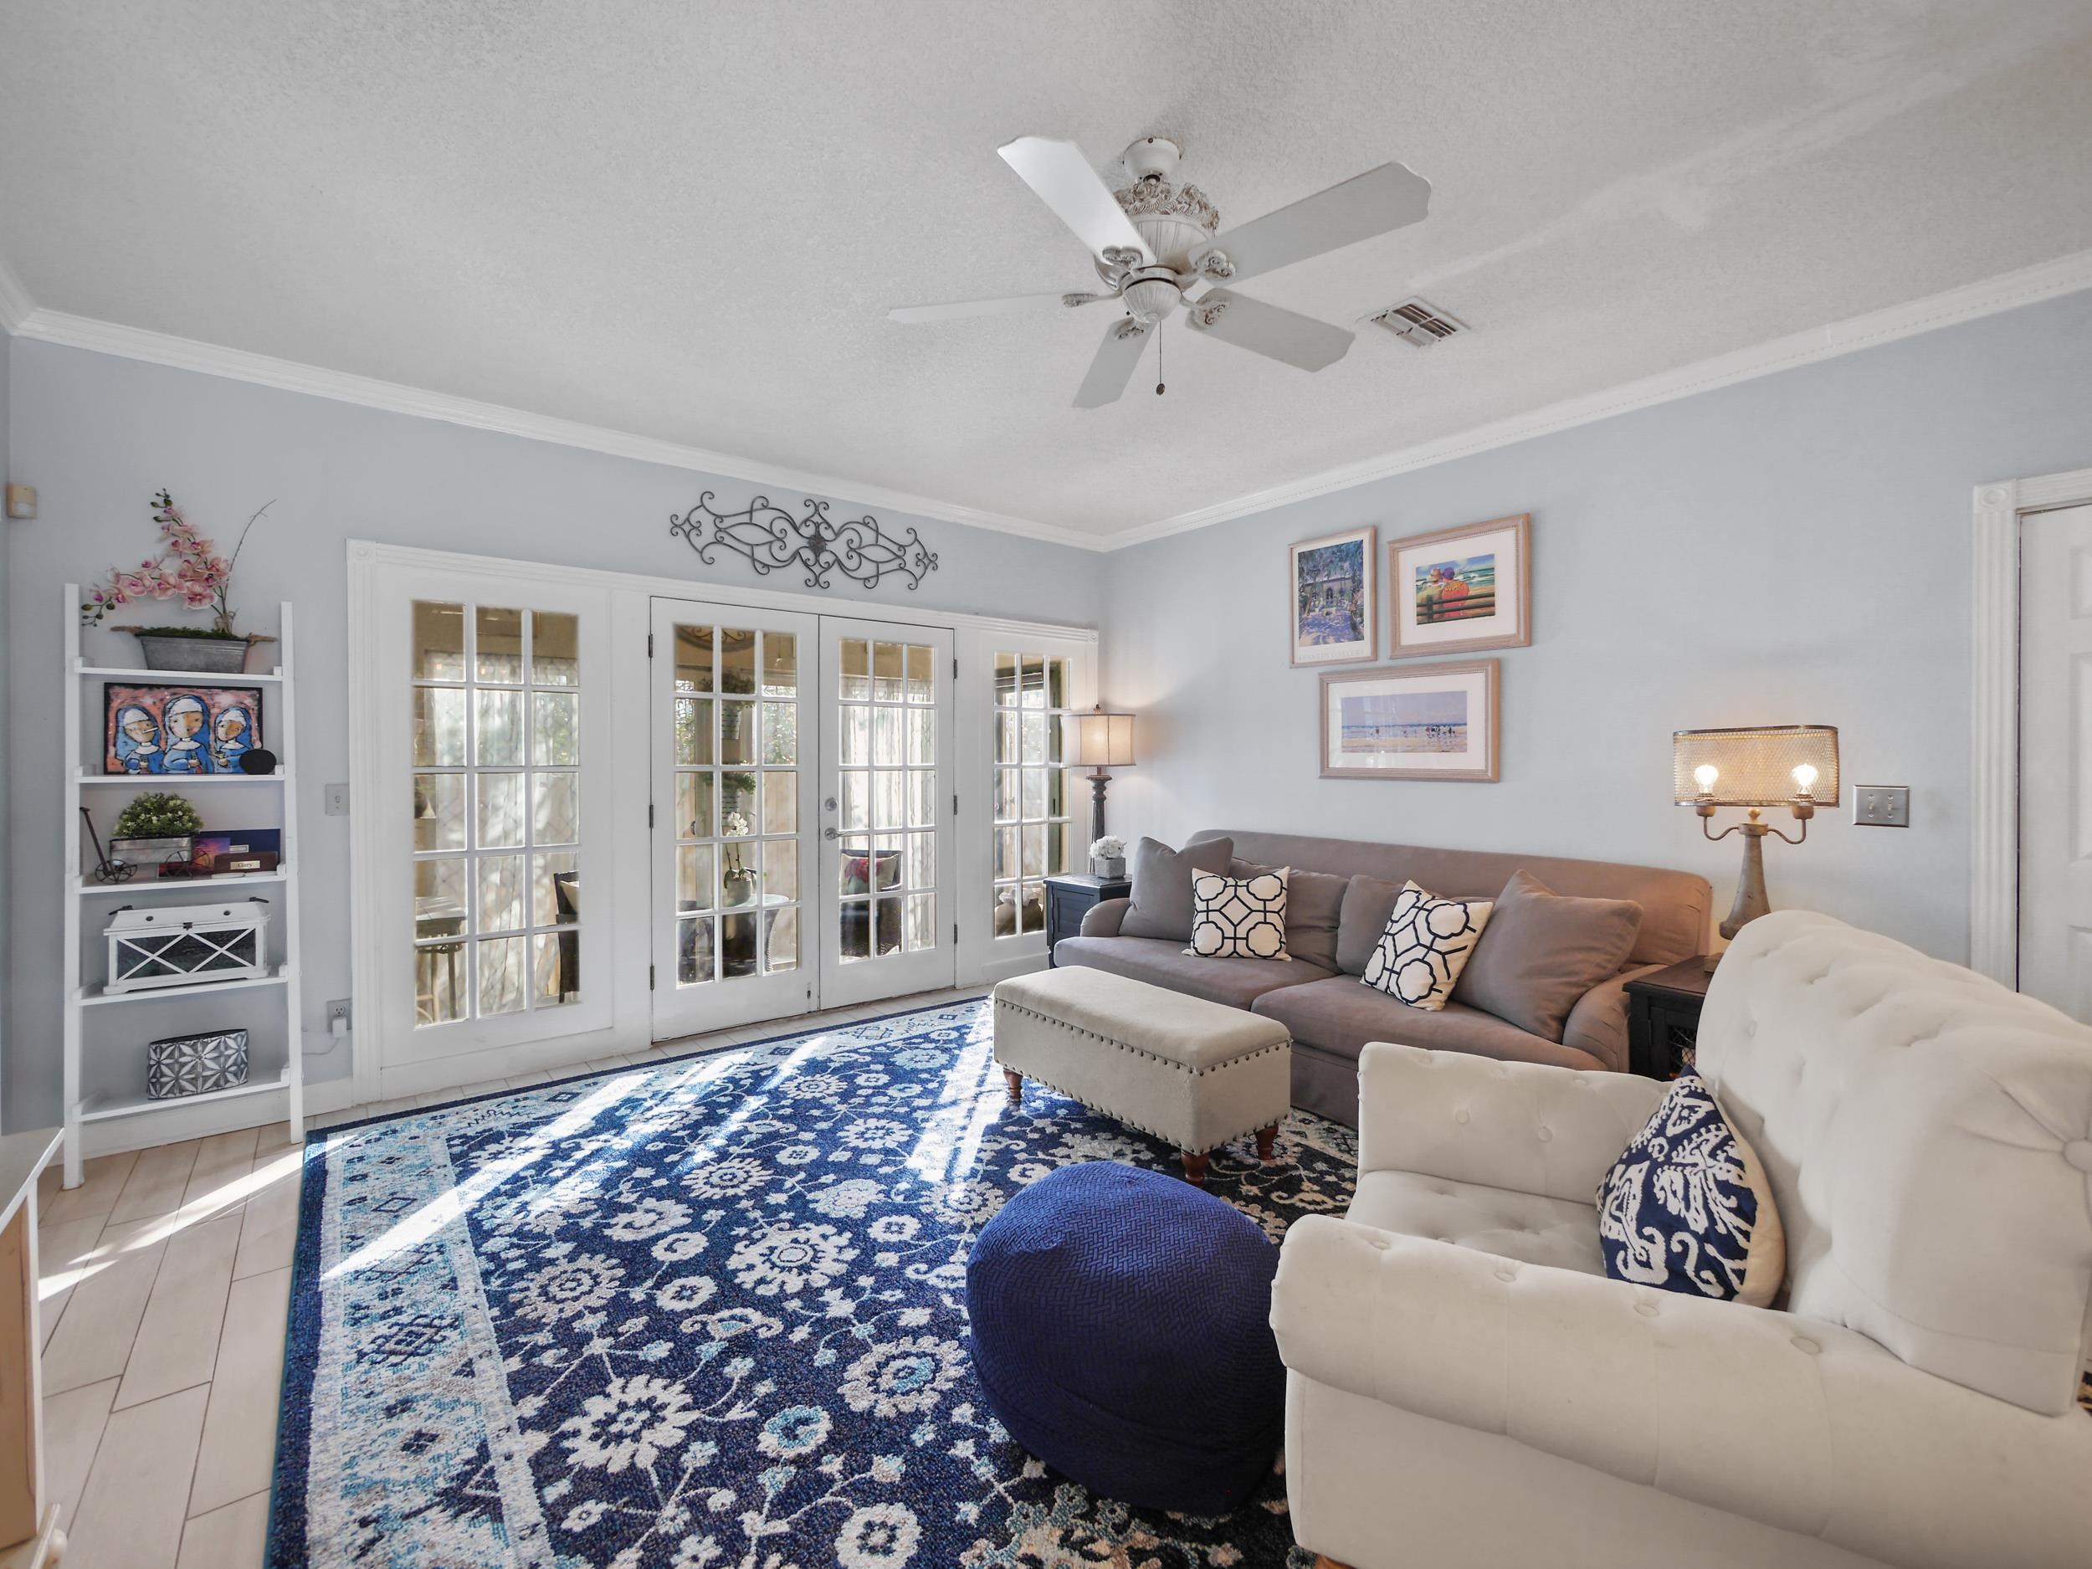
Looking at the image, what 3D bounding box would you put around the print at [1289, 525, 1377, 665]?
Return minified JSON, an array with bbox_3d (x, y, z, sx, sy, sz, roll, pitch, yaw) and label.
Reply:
[{"bbox_3d":[1.384,-0.896,4.130,0.035,0.625,0.465,-1,3,-38],"label":"print"}]

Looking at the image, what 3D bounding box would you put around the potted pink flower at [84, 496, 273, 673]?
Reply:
[{"bbox_3d":[-2.837,-0.678,2.775,0.455,0.585,0.180,-1,3,-38],"label":"potted pink flower"}]

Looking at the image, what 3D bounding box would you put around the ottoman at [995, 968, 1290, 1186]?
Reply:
[{"bbox_3d":[0.314,1.001,3.088,0.480,0.430,1.020,-2,3,-40],"label":"ottoman"}]

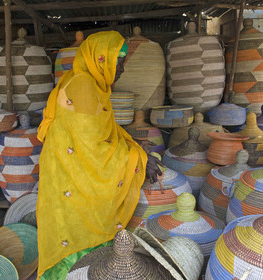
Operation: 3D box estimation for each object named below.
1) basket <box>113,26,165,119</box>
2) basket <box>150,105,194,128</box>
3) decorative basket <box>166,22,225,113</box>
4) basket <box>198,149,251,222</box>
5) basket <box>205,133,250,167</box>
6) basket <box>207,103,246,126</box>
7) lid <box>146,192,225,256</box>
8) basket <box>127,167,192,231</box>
[{"bbox_3d":[0.053,-0.546,2.392,0.454,0.728,0.454,0,10,0],"label":"basket"},{"bbox_3d":[0.302,-0.178,2.152,0.321,0.134,0.321,0,10,0],"label":"basket"},{"bbox_3d":[0.524,-0.577,2.356,0.468,0.702,0.468,0,10,0],"label":"decorative basket"},{"bbox_3d":[0.600,0.357,1.657,0.445,0.620,0.445,0,10,0],"label":"basket"},{"bbox_3d":[0.589,0.065,1.788,0.254,0.180,0.254,0,10,0],"label":"basket"},{"bbox_3d":[0.716,-0.194,2.214,0.285,0.165,0.285,0,9,0],"label":"basket"},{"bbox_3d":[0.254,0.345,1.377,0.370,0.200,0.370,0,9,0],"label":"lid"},{"bbox_3d":[0.166,0.363,1.848,0.430,0.580,0.430,0,9,0],"label":"basket"}]

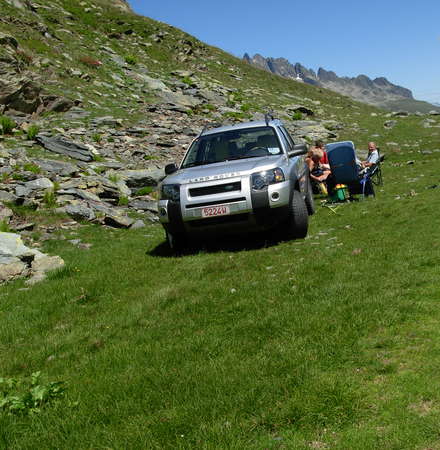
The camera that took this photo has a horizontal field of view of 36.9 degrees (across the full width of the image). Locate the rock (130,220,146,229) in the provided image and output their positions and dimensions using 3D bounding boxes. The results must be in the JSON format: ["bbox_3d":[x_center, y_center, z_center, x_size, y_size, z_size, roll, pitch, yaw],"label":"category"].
[{"bbox_3d":[-1.398,-0.009,11.300,0.270,0.130,0.200,0,9,0],"label":"rock"}]

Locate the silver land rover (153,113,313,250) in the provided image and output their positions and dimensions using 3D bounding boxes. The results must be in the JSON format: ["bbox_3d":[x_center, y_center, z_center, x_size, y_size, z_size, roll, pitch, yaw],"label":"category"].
[{"bbox_3d":[0.379,-0.763,10.066,1.880,1.730,4.430,-6,7,13],"label":"silver land rover"}]

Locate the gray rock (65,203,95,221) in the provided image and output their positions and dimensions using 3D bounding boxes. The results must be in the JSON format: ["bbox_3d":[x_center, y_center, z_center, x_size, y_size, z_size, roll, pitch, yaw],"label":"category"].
[{"bbox_3d":[-2.496,-0.240,11.700,0.522,0.300,0.420,-5,9,-12],"label":"gray rock"}]

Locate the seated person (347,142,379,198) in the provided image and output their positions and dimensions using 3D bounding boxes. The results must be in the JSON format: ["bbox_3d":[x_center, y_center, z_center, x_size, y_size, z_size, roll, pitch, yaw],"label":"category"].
[{"bbox_3d":[3.094,-1.183,14.300,0.800,1.150,0.580,-4,10,-23],"label":"seated person"}]

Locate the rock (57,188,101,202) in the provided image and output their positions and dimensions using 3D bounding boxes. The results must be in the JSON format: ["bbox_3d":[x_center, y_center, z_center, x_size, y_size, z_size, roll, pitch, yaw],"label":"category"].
[{"bbox_3d":[-2.642,-0.551,12.300,0.805,0.230,0.500,-5,9,-12],"label":"rock"}]

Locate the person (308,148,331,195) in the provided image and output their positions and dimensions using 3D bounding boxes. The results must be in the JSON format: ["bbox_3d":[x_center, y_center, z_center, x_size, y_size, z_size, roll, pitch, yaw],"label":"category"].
[{"bbox_3d":[2.100,-1.129,13.900,0.650,0.950,0.500,7,11,36],"label":"person"}]

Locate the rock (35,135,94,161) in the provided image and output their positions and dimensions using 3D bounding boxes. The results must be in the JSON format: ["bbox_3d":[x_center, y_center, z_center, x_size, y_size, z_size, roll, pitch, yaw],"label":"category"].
[{"bbox_3d":[-3.612,-1.800,15.300,1.366,0.520,0.800,-5,9,-13],"label":"rock"}]

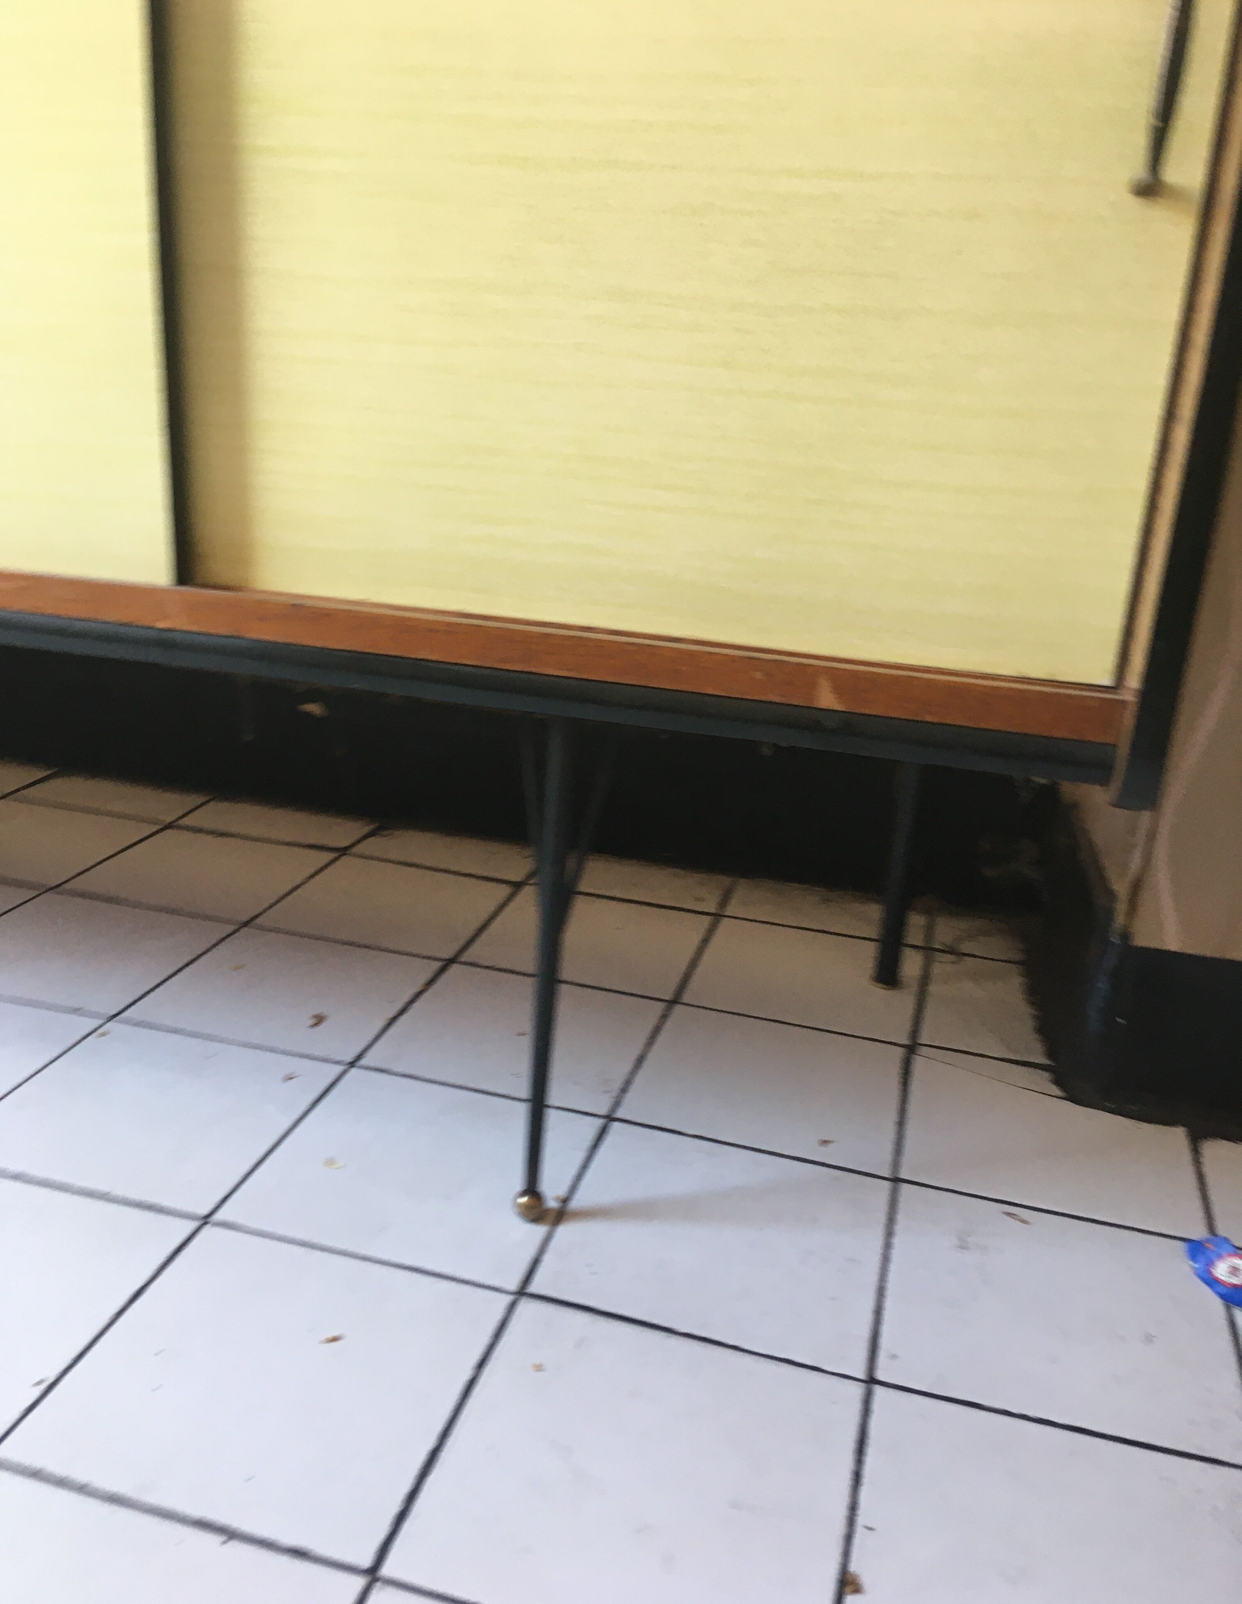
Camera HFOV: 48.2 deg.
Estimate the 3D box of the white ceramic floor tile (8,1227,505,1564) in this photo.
[{"bbox_3d":[-0.184,0.307,0.744,0.198,0.010,0.198,9,19,13],"label":"white ceramic floor tile"}]

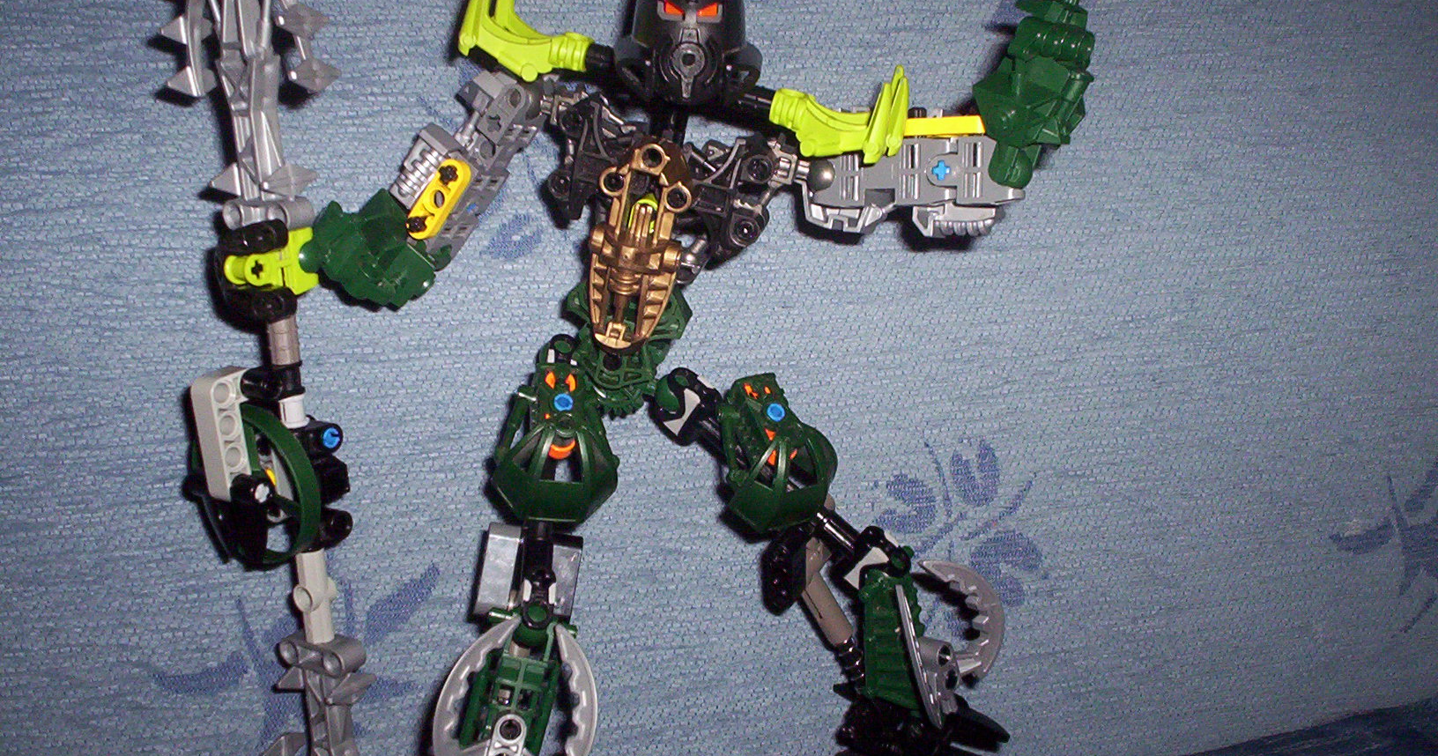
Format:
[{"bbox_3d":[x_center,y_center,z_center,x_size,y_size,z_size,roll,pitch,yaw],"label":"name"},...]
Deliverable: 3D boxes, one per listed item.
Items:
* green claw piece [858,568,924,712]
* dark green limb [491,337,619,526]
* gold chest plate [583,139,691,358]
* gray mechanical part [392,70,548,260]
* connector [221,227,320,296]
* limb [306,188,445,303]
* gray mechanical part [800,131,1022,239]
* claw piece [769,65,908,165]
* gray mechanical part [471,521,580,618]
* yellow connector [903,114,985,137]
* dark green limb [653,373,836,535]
[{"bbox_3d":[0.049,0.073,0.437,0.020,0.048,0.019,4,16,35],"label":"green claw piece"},{"bbox_3d":[-0.042,0.014,0.410,0.033,0.049,0.027,3,-6,-3],"label":"dark green limb"},{"bbox_3d":[-0.019,-0.032,0.383,0.022,0.050,0.018,9,2,12],"label":"gold chest plate"},{"bbox_3d":[-0.065,-0.056,0.410,0.024,0.022,0.054,21,66,20],"label":"gray mechanical part"},{"bbox_3d":[-0.111,-0.029,0.392,0.024,0.017,0.016,3,6,-19],"label":"connector"},{"bbox_3d":[-0.086,-0.033,0.397,0.040,0.028,0.026,8,6,24],"label":"limb"},{"bbox_3d":[0.047,-0.048,0.390,0.053,0.026,0.022,1,5,0],"label":"gray mechanical part"},{"bbox_3d":[0.032,-0.069,0.420,0.035,0.027,0.020,8,7,19],"label":"claw piece"},{"bbox_3d":[-0.048,0.049,0.400,0.025,0.024,0.012,9,6,-6],"label":"gray mechanical part"},{"bbox_3d":[0.054,-0.062,0.388,0.024,0.004,0.008,0,-9,0],"label":"yellow connector"},{"bbox_3d":[0.008,0.016,0.388,0.045,0.029,0.027,44,-4,6],"label":"dark green limb"}]

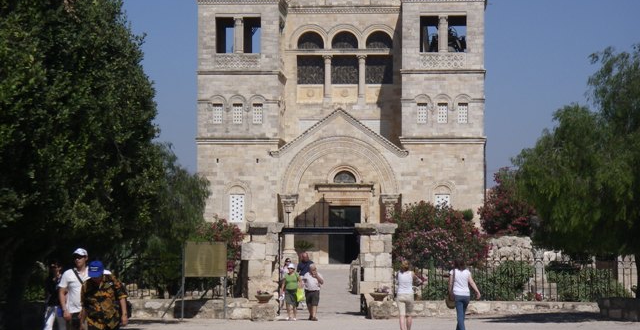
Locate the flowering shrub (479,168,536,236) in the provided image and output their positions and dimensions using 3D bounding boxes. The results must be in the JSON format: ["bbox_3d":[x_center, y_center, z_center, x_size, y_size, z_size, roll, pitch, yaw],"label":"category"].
[{"bbox_3d":[8.586,1.845,96.000,2.800,3.400,2.500,0,-3,0],"label":"flowering shrub"}]

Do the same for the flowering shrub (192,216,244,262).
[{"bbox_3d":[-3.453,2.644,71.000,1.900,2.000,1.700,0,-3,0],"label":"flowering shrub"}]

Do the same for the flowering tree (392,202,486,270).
[{"bbox_3d":[4.288,2.687,75.000,3.400,2.750,2.800,0,-3,0],"label":"flowering tree"}]

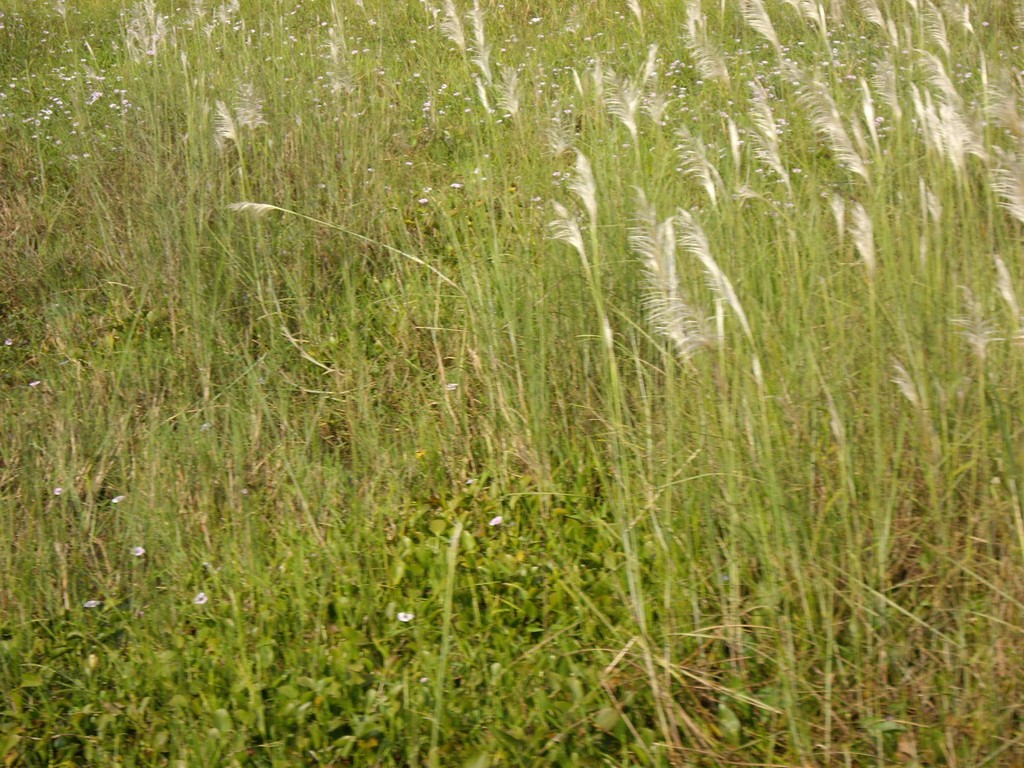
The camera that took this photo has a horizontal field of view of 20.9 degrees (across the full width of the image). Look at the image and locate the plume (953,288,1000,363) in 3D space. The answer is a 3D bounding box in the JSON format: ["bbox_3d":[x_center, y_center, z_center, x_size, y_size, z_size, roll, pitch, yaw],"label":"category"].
[{"bbox_3d":[1.570,-0.198,9.400,0.162,0.242,0.130,0,13,0],"label":"plume"}]

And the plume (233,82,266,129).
[{"bbox_3d":[-1.429,-1.517,15.200,0.175,0.252,0.150,0,13,0],"label":"plume"}]

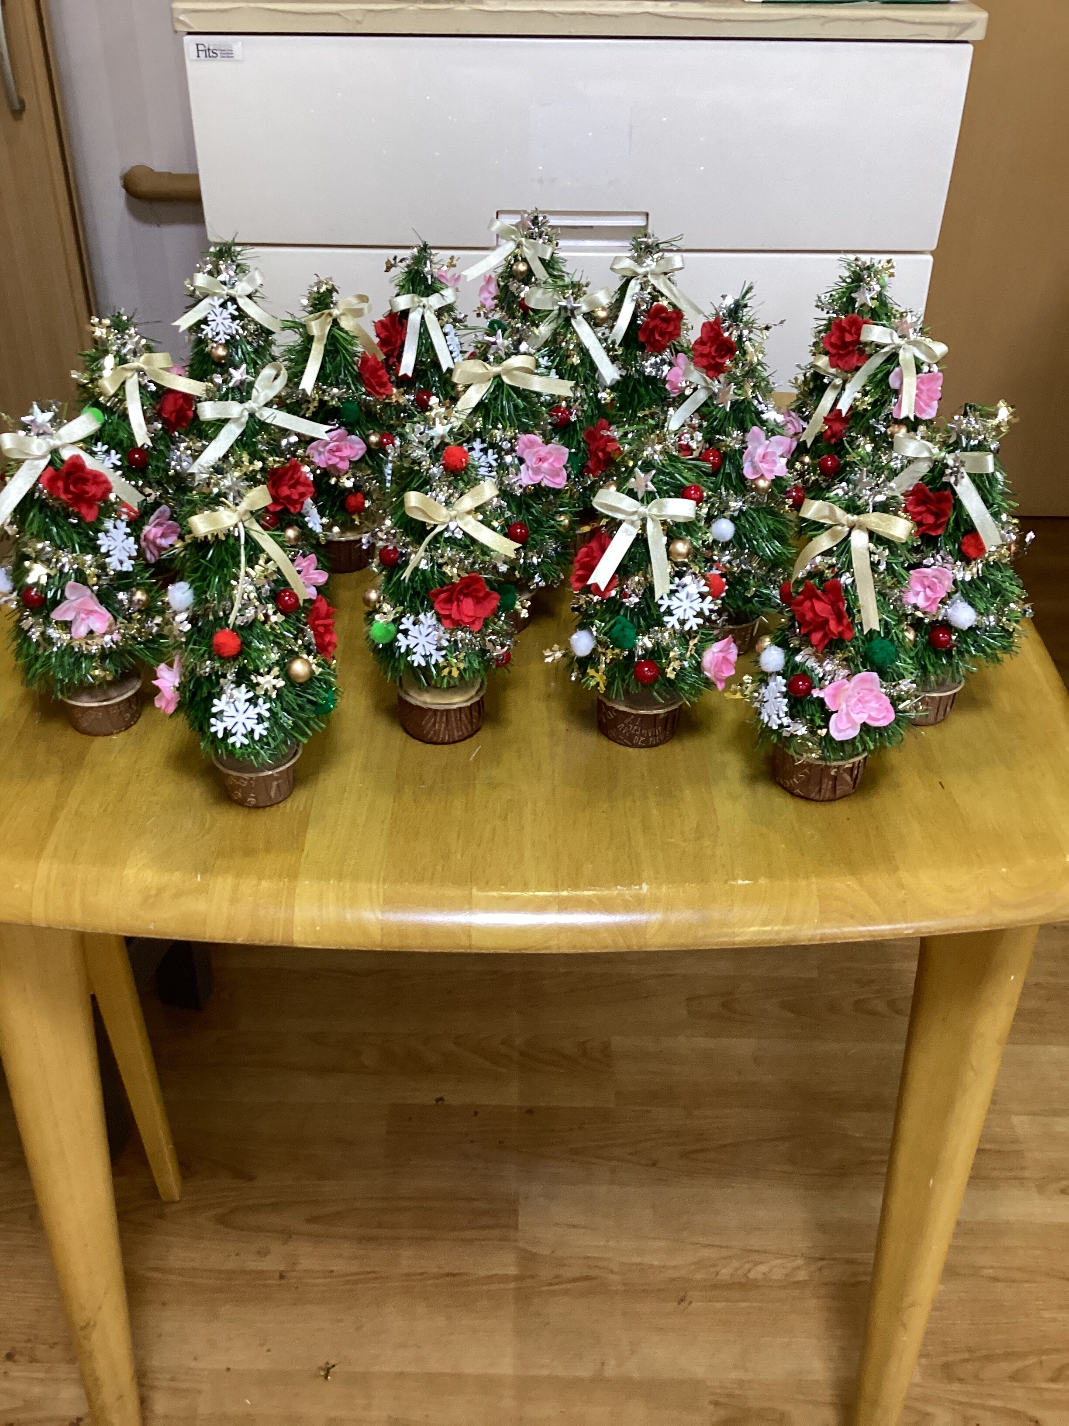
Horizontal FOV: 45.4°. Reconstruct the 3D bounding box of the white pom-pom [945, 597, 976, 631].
[{"bbox_3d":[0.251,-0.059,0.753,0.018,0.018,0.018,1,33,0],"label":"white pom-pom"}]

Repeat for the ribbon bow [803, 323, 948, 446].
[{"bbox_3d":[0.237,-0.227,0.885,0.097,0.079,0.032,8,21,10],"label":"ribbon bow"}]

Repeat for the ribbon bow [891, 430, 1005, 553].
[{"bbox_3d":[0.238,-0.128,0.738,0.065,0.064,0.022,5,21,7],"label":"ribbon bow"}]

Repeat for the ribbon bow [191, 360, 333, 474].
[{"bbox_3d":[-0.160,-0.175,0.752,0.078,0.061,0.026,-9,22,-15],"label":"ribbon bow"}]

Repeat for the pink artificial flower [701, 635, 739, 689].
[{"bbox_3d":[0.113,-0.031,0.781,0.020,0.036,0.035,12,35,16],"label":"pink artificial flower"}]

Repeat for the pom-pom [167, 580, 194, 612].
[{"bbox_3d":[-0.182,-0.060,0.655,0.015,0.016,0.015,-9,34,-15],"label":"pom-pom"}]

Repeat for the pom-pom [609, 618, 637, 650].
[{"bbox_3d":[0.048,-0.043,0.690,0.015,0.016,0.015,3,33,4],"label":"pom-pom"}]

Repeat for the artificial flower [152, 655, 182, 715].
[{"bbox_3d":[-0.203,-0.015,0.705,0.020,0.035,0.037,13,32,-10],"label":"artificial flower"}]

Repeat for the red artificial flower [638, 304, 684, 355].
[{"bbox_3d":[0.102,-0.311,1.035,0.037,0.040,0.020,-3,18,-5],"label":"red artificial flower"}]

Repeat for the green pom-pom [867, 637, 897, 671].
[{"bbox_3d":[0.183,-0.032,0.674,0.017,0.017,0.017,1,33,0],"label":"green pom-pom"}]

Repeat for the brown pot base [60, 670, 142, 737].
[{"bbox_3d":[-0.279,-0.010,0.830,0.053,0.028,0.053,1,34,-1],"label":"brown pot base"}]

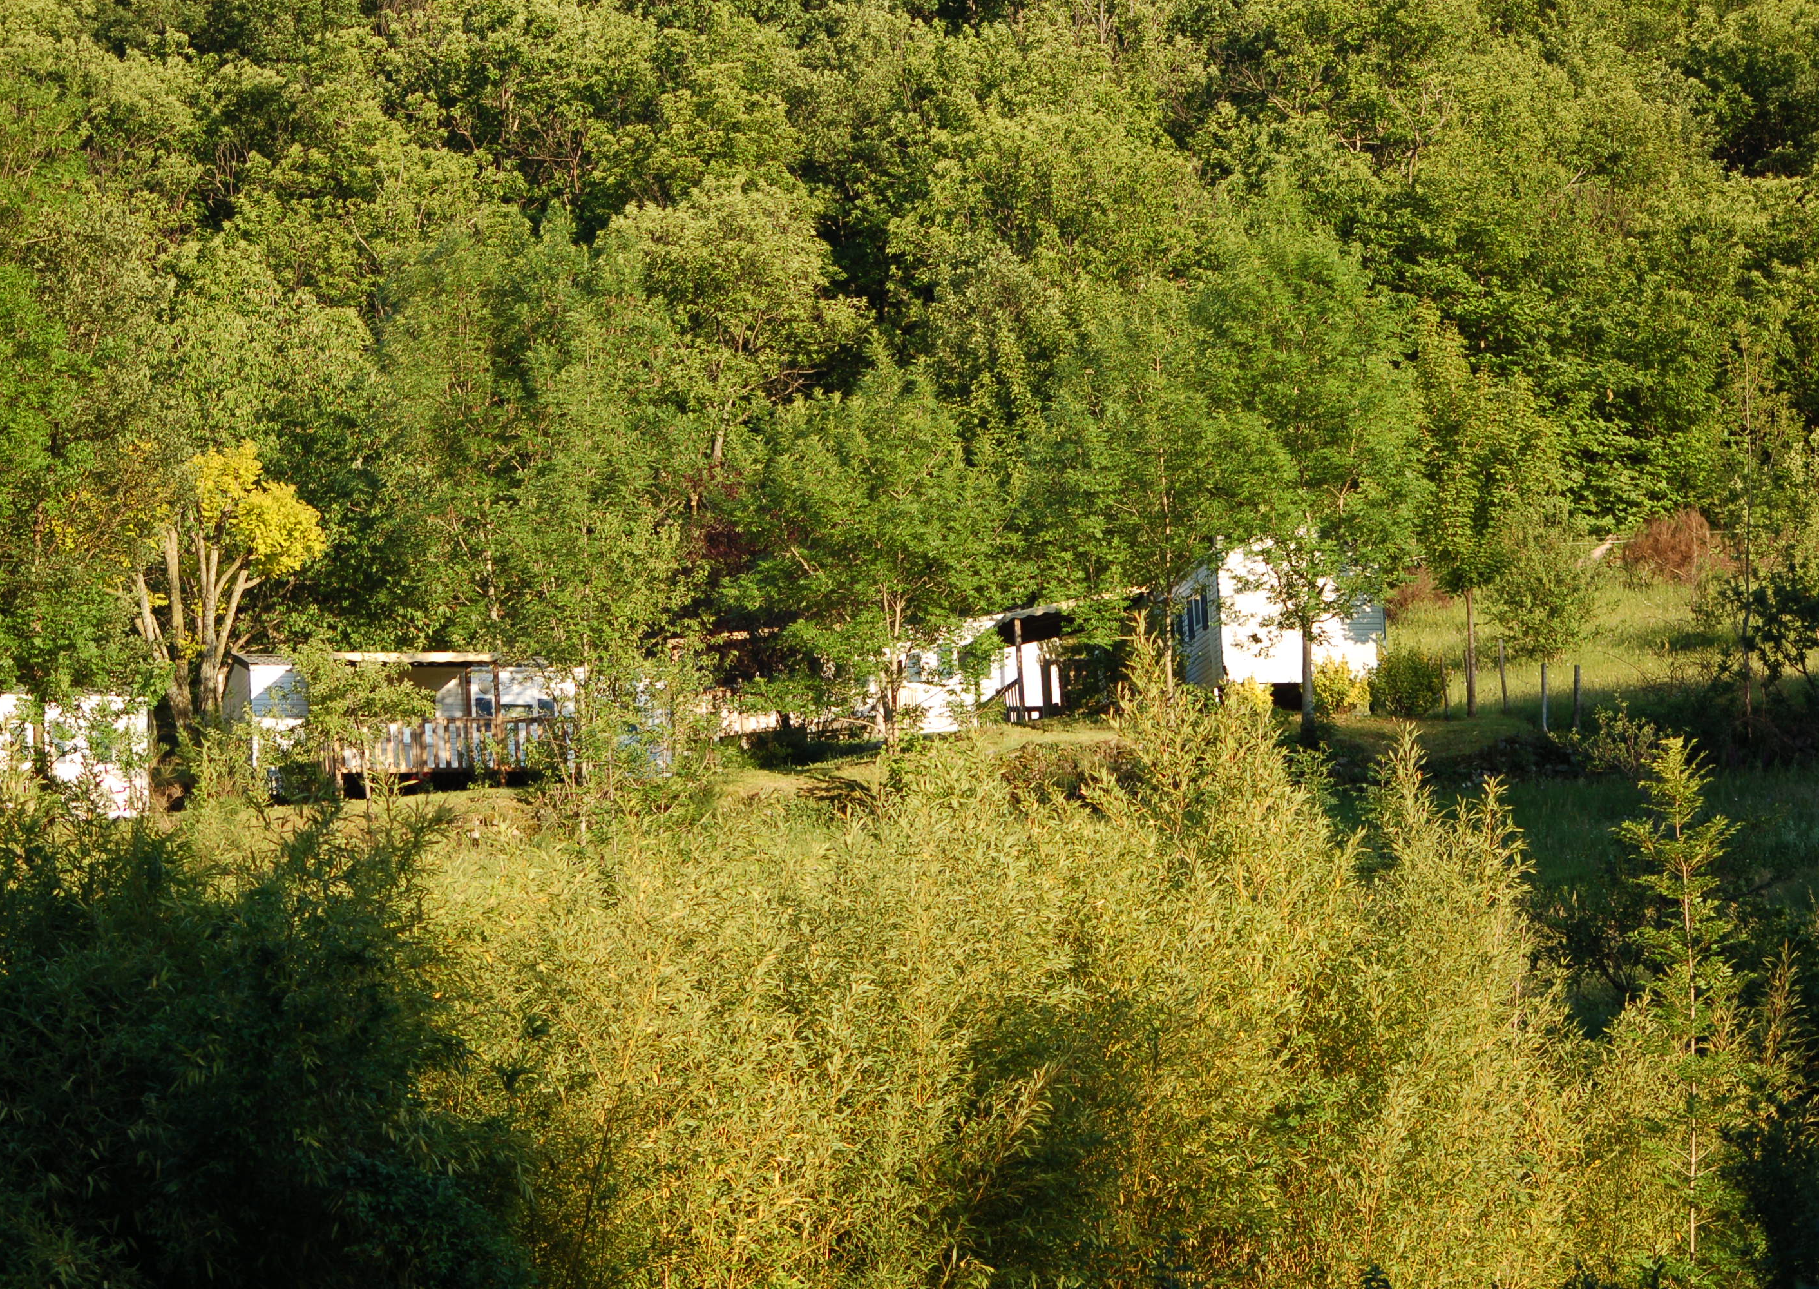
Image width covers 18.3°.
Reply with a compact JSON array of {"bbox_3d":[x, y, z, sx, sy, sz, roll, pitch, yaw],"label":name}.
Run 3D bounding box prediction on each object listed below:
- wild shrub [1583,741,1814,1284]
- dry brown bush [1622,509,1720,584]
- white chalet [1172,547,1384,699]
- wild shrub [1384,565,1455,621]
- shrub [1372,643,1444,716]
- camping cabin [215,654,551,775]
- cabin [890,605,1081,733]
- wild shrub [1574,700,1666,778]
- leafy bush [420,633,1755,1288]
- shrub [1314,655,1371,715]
[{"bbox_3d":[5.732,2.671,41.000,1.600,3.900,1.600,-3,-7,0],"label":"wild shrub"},{"bbox_3d":[17.008,-2.196,126.000,2.100,1.600,1.900,-3,-7,0],"label":"dry brown bush"},{"bbox_3d":[6.919,-0.357,111.000,3.200,3.000,6.500,-1,-7,-9],"label":"white chalet"},{"bbox_3d":[10.884,-1.103,121.000,1.550,1.200,1.500,-3,-7,0],"label":"wild shrub"},{"bbox_3d":[9.452,0.688,107.000,1.350,1.300,1.350,-3,-7,0],"label":"shrub"},{"bbox_3d":[-9.613,1.422,110.500,7.400,2.800,3.800,-1,-7,-14],"label":"camping cabin"},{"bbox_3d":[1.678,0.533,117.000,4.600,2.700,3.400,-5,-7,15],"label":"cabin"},{"bbox_3d":[12.659,1.679,101.000,1.600,1.350,1.500,-3,-7,0],"label":"wild shrub"},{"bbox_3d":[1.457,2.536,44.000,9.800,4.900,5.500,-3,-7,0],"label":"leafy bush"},{"bbox_3d":[8.180,0.771,106.500,1.050,1.050,1.000,-3,-7,0],"label":"shrub"}]

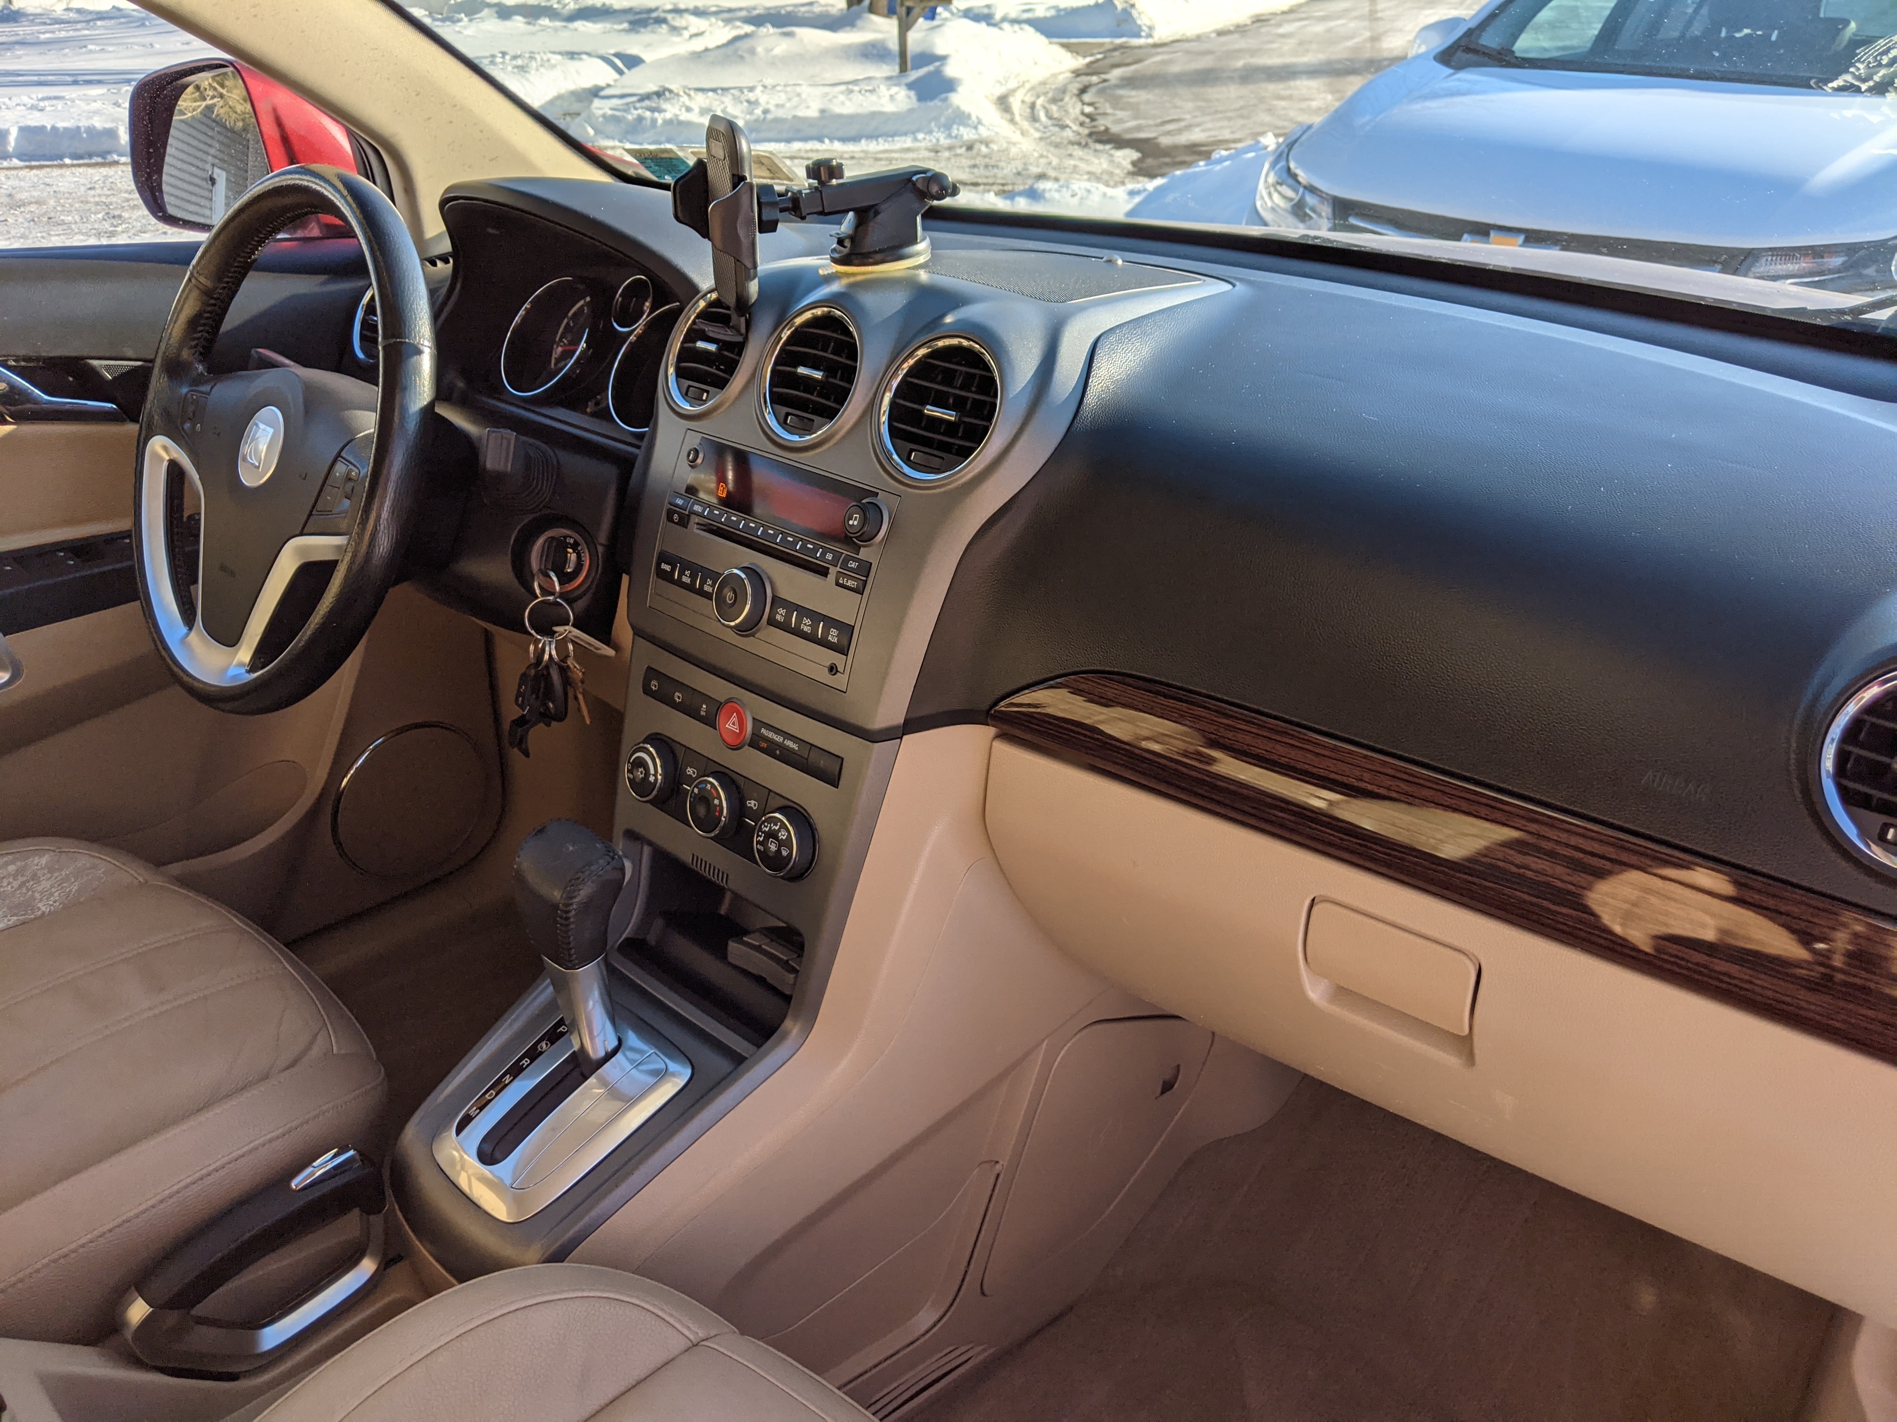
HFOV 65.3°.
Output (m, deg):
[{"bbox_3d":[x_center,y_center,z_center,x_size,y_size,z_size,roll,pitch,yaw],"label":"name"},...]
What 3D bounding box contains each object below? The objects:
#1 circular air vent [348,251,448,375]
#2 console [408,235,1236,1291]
[{"bbox_3d":[-0.511,-0.369,1.365,0.100,0.100,0.035,23,14,36],"label":"circular air vent"},{"bbox_3d":[-0.140,0.019,0.974,0.370,0.580,0.520,23,36,36],"label":"console"}]

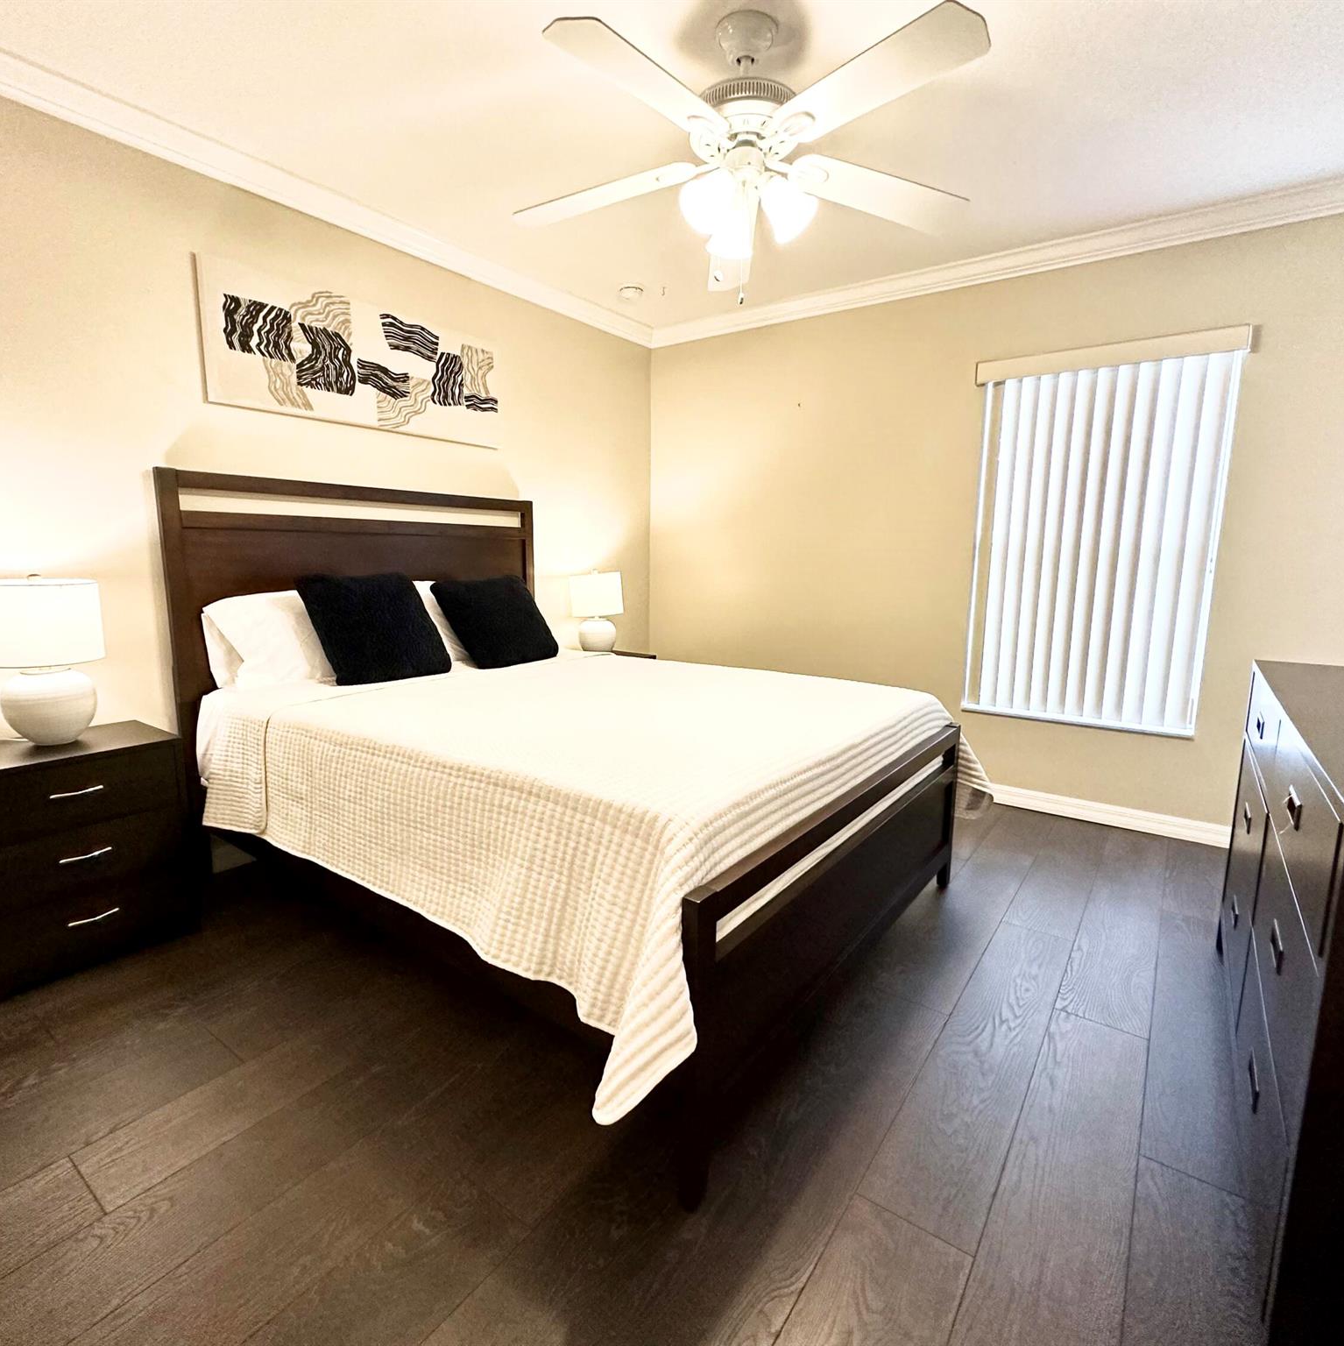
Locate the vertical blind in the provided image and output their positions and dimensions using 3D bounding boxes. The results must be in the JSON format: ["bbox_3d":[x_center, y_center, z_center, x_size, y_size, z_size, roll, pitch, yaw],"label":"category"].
[{"bbox_3d":[1.771,-0.565,3.104,0.950,1.560,0.100,7,11,35],"label":"vertical blind"}]

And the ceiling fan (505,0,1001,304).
[{"bbox_3d":[0.172,-1.298,1.849,1.290,0.610,1.270,7,11,35],"label":"ceiling fan"}]

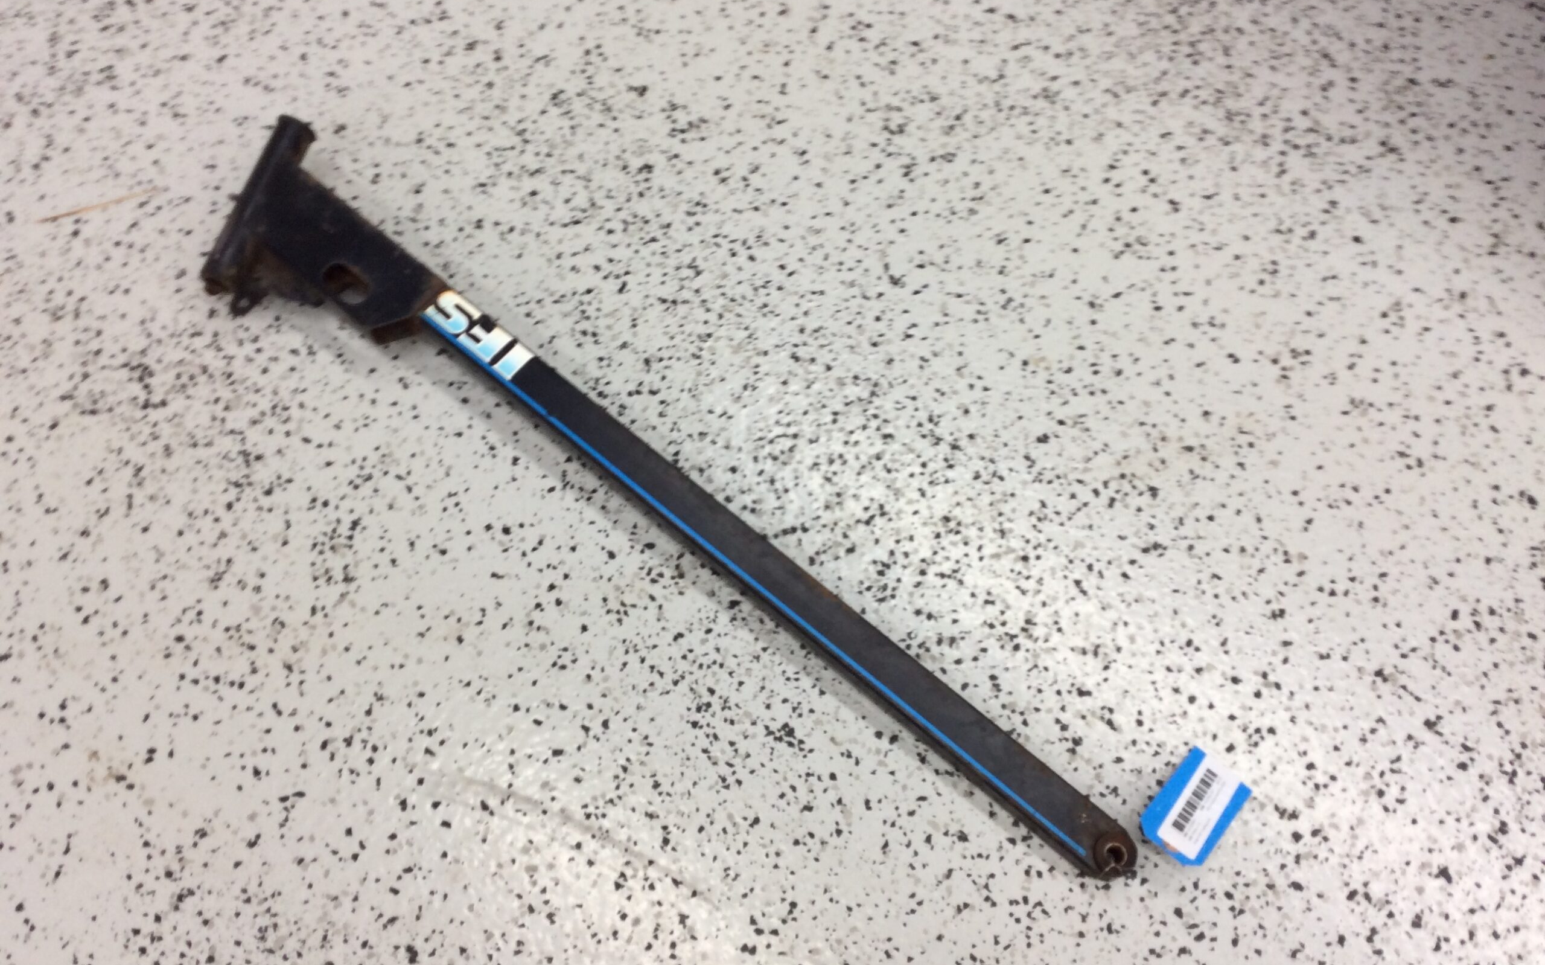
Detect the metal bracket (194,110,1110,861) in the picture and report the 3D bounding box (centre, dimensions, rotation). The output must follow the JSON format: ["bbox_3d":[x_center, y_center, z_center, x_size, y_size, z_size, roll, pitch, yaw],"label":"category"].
[{"bbox_3d":[-0.086,0.011,0.867,0.715,0.055,0.127,37,73,11],"label":"metal bracket"}]

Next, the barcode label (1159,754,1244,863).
[{"bbox_3d":[0.252,0.191,0.841,0.025,0.001,0.056,35,73,10],"label":"barcode label"}]

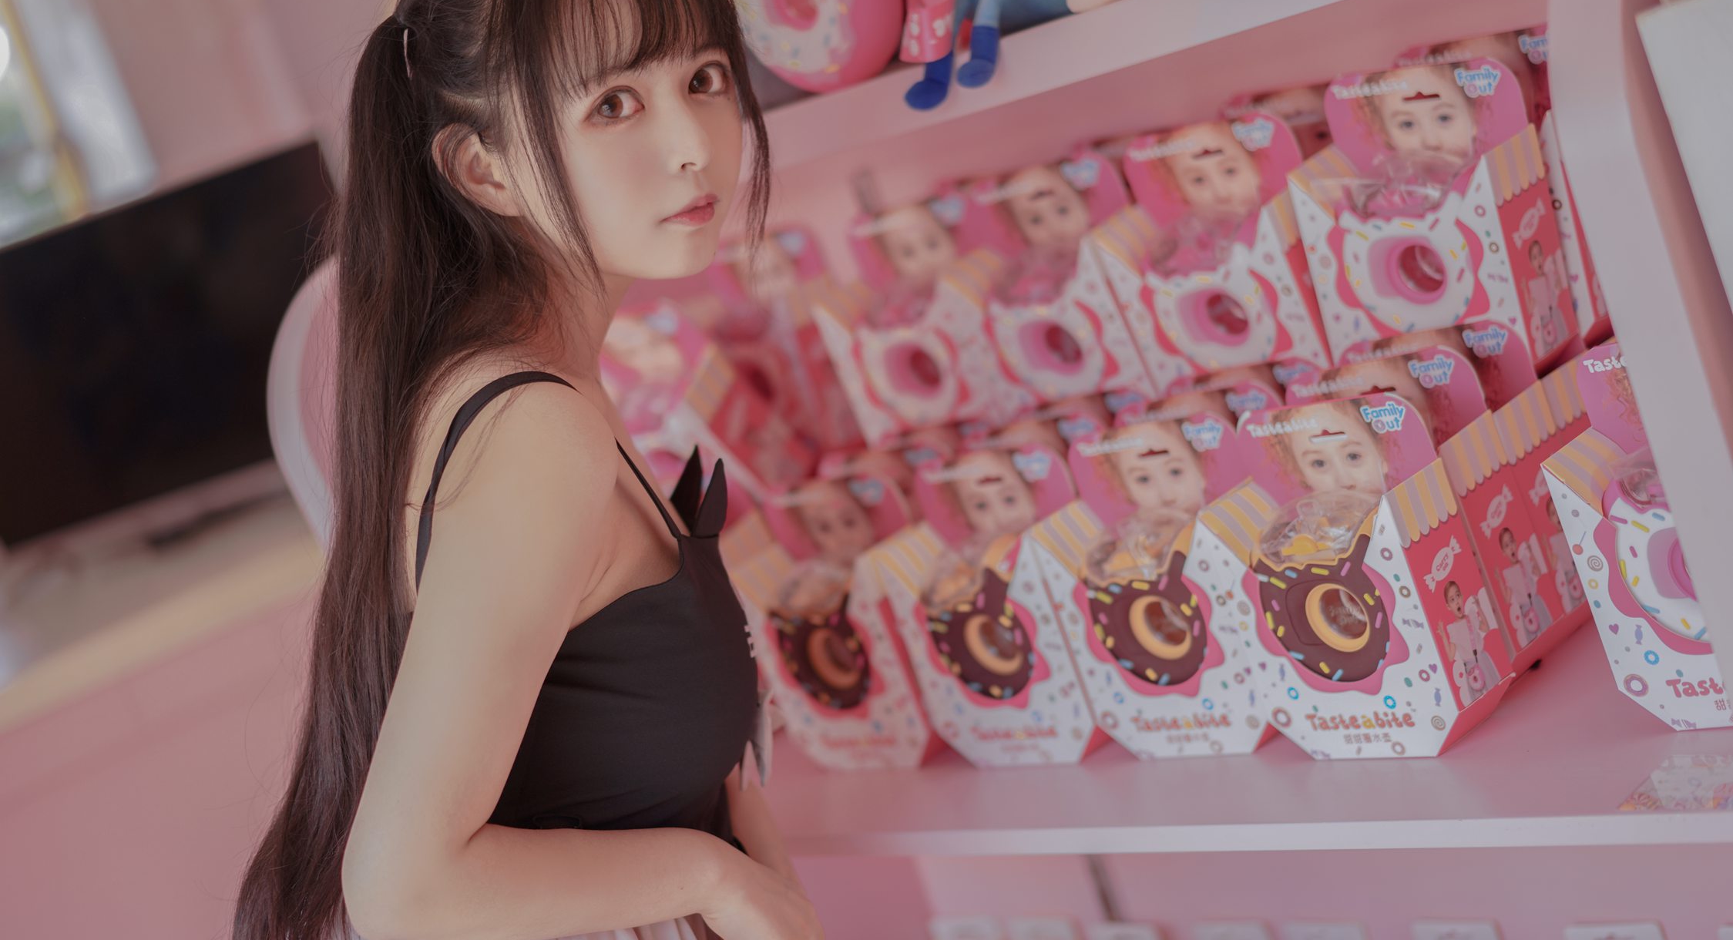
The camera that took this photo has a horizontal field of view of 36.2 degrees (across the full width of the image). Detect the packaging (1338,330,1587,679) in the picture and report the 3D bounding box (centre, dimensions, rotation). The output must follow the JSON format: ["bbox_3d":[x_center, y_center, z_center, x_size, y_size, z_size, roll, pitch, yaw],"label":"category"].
[{"bbox_3d":[0.401,0.019,1.831,0.064,0.229,0.164,-29,13,-40],"label":"packaging"}]

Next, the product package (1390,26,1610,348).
[{"bbox_3d":[0.442,-0.191,1.881,0.164,0.229,0.064,-2,20,45],"label":"product package"}]

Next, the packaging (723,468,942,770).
[{"bbox_3d":[-0.017,0.122,2.125,0.164,0.229,0.064,-10,15,47],"label":"packaging"}]

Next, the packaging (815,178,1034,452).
[{"bbox_3d":[0.053,-0.100,2.176,0.164,0.229,0.064,-11,19,47],"label":"packaging"}]

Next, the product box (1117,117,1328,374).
[{"bbox_3d":[0.271,-0.142,1.981,0.164,0.229,0.064,-7,25,45],"label":"product box"}]

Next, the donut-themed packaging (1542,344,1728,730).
[{"bbox_3d":[0.502,0.034,1.552,0.164,0.229,0.064,-10,14,45],"label":"donut-themed packaging"}]

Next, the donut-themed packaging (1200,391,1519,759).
[{"bbox_3d":[0.314,0.072,1.730,0.064,0.229,0.164,-29,13,-38],"label":"donut-themed packaging"}]

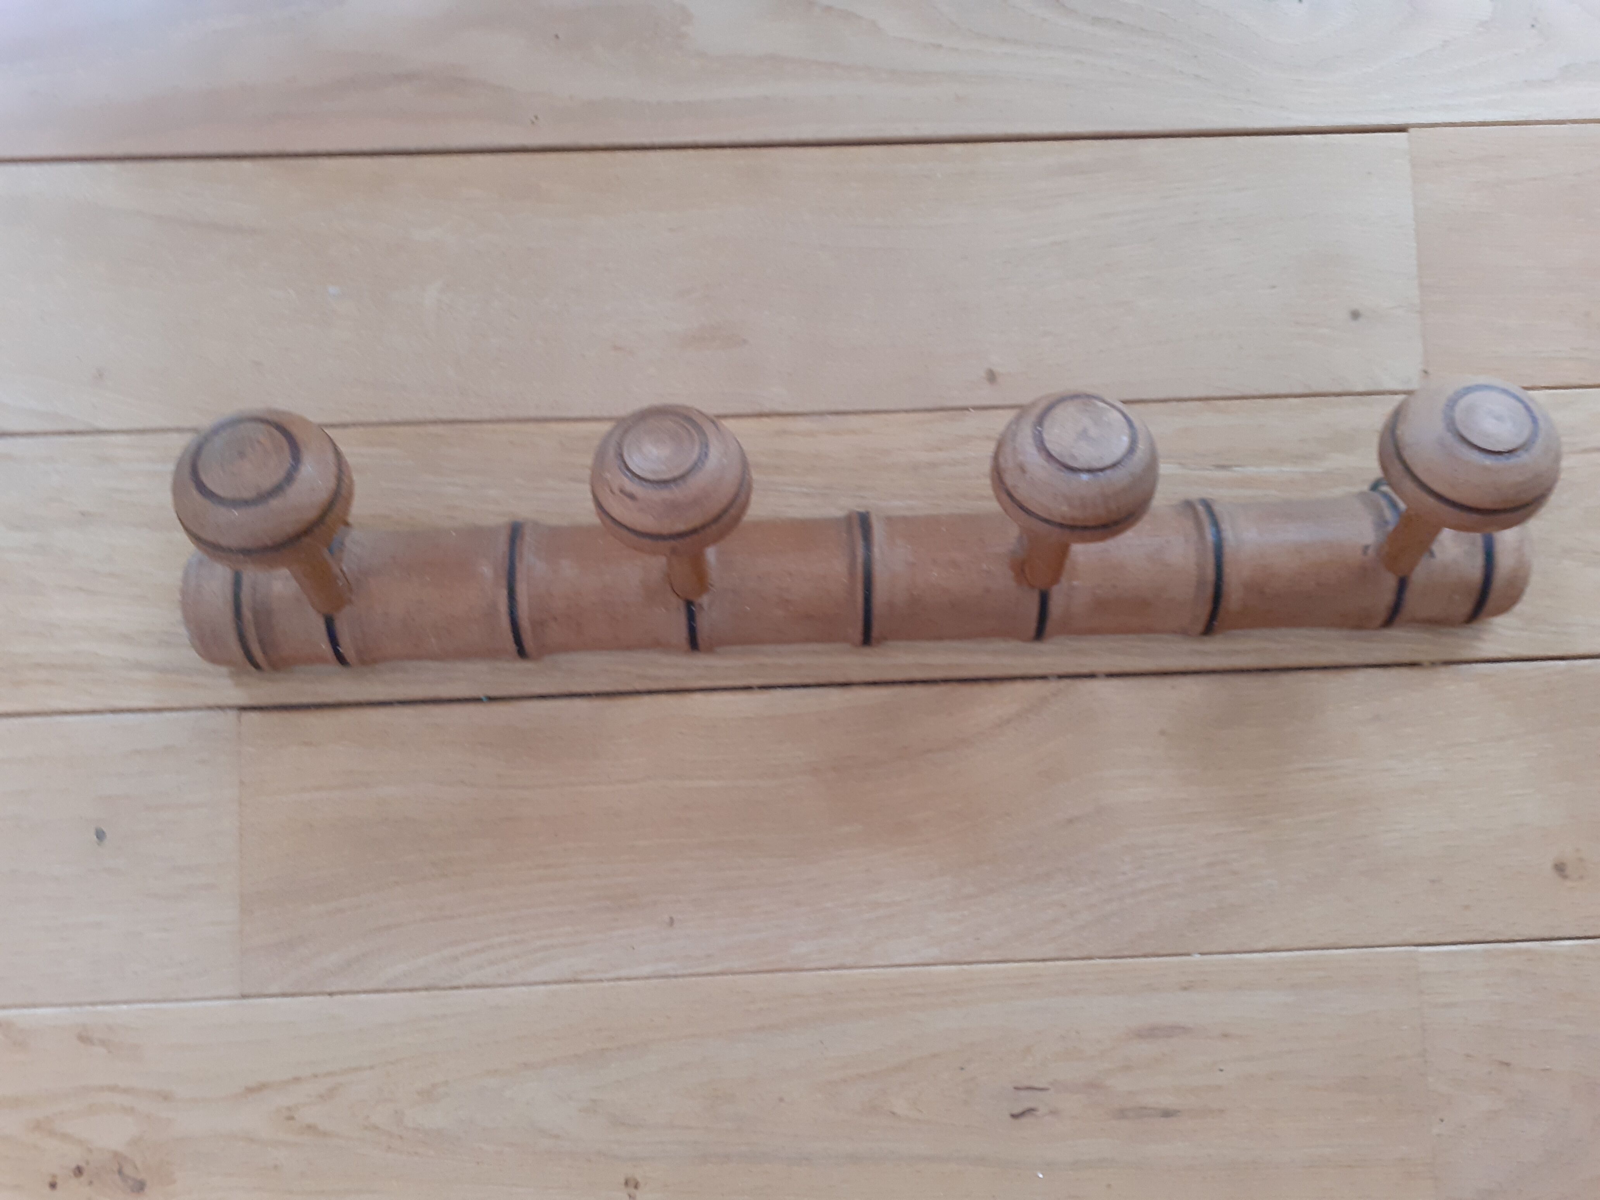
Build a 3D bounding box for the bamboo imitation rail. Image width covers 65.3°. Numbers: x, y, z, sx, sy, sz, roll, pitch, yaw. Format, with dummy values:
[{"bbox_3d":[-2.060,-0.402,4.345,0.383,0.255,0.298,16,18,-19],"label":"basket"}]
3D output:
[{"bbox_3d":[0.023,-0.029,0.476,0.558,0.117,0.092,-2,87,-1],"label":"bamboo imitation rail"}]

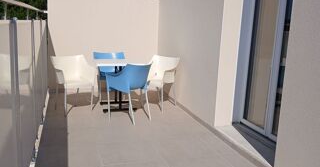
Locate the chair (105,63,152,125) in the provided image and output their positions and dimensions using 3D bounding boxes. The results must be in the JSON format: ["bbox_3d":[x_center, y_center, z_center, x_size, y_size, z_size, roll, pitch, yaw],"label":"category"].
[{"bbox_3d":[-0.383,0.127,4.486,0.490,0.815,0.570,7,11,33],"label":"chair"}]

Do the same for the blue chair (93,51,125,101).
[{"bbox_3d":[-0.905,-0.131,5.985,0.570,0.815,0.490,-2,10,-20],"label":"blue chair"}]

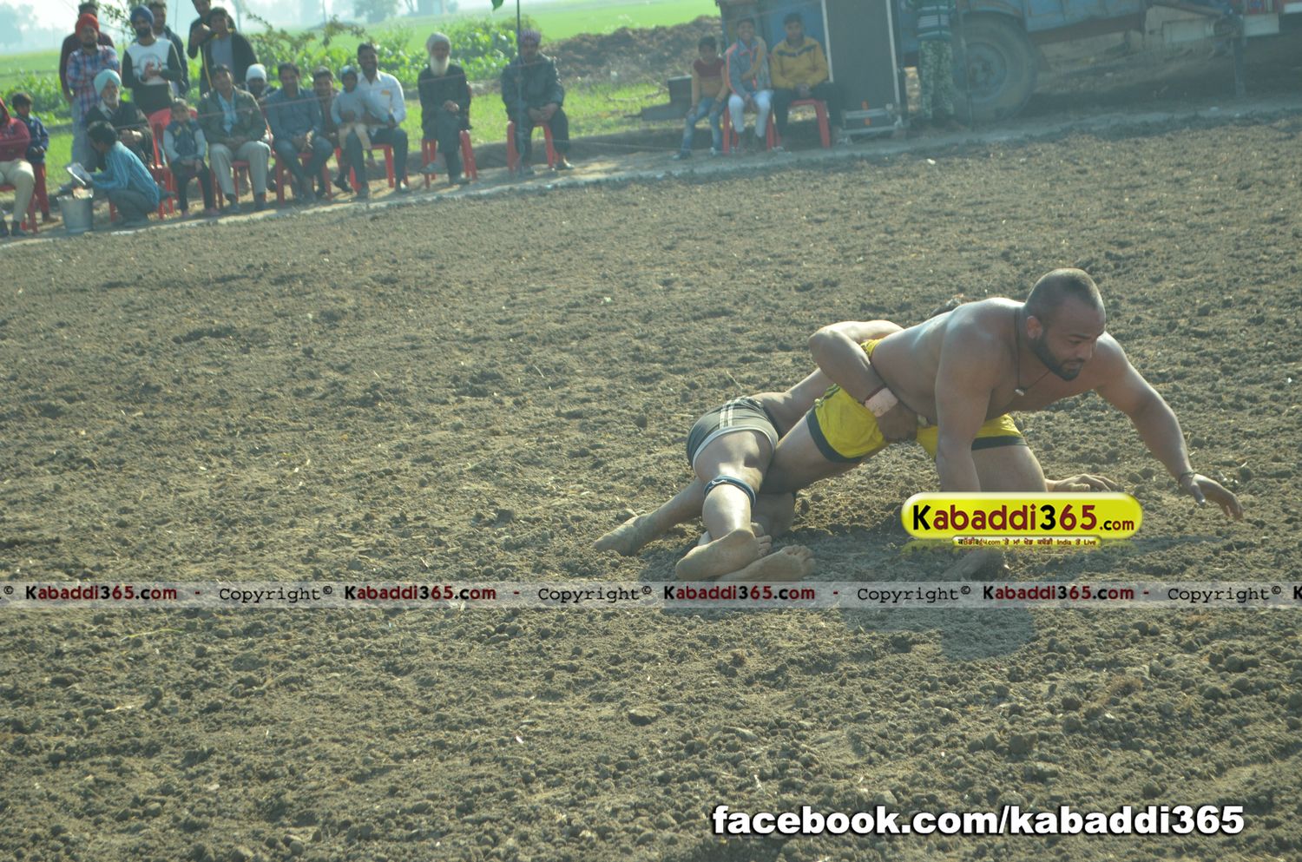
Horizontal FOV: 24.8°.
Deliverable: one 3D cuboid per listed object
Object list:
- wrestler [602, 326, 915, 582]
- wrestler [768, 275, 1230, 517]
[{"bbox_3d":[0.510,-0.010,7.880,0.920,0.590,1.330,2,11,38],"label":"wrestler"},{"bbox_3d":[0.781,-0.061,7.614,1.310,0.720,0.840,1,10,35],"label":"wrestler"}]

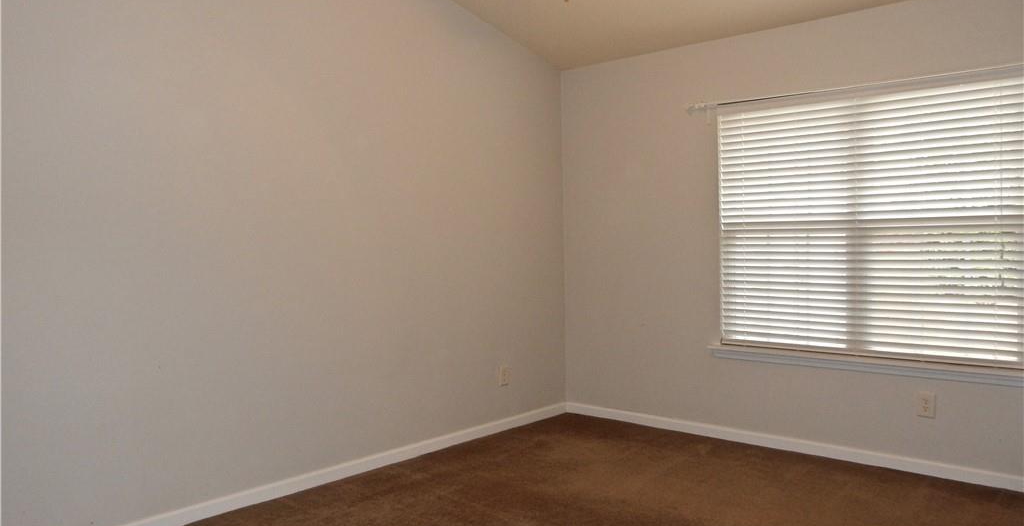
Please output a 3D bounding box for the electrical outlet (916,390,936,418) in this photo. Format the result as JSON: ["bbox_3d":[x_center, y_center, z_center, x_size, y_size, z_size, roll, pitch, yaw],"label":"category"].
[{"bbox_3d":[2.107,0.720,3.763,0.078,0.121,0.010,1,2,41],"label":"electrical outlet"}]

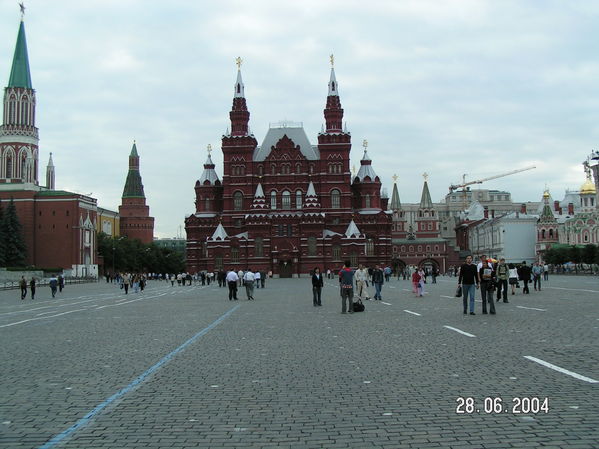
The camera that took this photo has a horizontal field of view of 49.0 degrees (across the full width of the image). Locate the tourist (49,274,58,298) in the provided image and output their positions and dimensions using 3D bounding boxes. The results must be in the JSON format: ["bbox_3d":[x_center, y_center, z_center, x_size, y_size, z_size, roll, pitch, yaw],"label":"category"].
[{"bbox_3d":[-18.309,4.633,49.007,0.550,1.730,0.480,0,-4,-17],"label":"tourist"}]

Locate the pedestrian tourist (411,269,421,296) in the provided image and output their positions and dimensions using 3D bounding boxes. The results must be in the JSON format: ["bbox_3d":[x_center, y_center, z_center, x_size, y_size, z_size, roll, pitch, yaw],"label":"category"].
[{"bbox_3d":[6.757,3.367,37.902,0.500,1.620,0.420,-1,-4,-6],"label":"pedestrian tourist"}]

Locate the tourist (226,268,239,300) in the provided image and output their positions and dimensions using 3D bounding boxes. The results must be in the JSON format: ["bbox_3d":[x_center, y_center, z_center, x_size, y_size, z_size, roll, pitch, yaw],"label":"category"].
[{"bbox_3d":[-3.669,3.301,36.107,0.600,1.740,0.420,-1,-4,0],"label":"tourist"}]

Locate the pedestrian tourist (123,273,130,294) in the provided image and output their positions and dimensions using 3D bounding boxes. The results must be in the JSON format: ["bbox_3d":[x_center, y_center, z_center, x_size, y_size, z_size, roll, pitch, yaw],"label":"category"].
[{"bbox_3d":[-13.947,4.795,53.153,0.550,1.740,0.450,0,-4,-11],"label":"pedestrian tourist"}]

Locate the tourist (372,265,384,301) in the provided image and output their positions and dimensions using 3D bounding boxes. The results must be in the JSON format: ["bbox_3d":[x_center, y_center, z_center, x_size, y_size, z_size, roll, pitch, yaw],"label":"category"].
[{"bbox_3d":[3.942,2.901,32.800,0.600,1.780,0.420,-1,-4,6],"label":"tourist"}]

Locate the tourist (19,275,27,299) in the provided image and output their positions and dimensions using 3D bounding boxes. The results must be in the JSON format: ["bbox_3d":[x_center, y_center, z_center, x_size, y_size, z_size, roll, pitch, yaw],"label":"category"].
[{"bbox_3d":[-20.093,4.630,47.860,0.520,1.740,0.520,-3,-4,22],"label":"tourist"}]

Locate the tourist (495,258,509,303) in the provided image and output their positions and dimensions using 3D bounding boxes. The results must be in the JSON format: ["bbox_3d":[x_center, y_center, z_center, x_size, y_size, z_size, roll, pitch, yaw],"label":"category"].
[{"bbox_3d":[8.110,2.251,26.148,0.550,1.760,0.500,-2,-4,6],"label":"tourist"}]

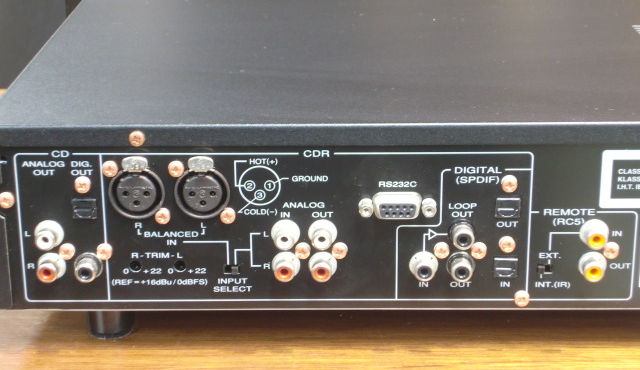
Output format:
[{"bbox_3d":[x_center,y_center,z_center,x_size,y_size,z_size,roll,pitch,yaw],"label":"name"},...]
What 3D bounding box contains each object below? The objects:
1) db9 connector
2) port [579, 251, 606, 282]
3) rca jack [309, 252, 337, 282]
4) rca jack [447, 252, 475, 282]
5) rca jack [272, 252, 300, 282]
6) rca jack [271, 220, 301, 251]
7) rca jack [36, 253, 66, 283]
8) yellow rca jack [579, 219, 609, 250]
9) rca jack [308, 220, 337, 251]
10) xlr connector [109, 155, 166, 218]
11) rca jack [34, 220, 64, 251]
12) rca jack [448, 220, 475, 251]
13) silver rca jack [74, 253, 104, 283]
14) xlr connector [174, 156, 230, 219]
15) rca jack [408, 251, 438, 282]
[{"bbox_3d":[0.031,0.009,0.578,0.020,0.010,0.006,0,20,0],"label":"db9 connector"},{"bbox_3d":[0.110,0.033,0.585,0.012,0.012,0.009,0,20,0],"label":"port"},{"bbox_3d":[0.001,0.034,0.592,0.012,0.012,0.009,0,19,1],"label":"rca jack"},{"bbox_3d":[0.057,0.034,0.591,0.012,0.012,0.009,0,19,1],"label":"rca jack"},{"bbox_3d":[-0.014,0.034,0.592,0.012,0.012,0.009,0,19,1],"label":"rca jack"},{"bbox_3d":[-0.014,0.021,0.587,0.012,0.012,0.009,0,19,1],"label":"rca jack"},{"bbox_3d":[-0.108,0.034,0.587,0.012,0.012,0.009,0,20,0],"label":"rca jack"},{"bbox_3d":[0.110,0.020,0.580,0.012,0.012,0.009,0,20,0],"label":"yellow rca jack"},{"bbox_3d":[0.001,0.021,0.587,0.012,0.012,0.009,0,19,1],"label":"rca jack"},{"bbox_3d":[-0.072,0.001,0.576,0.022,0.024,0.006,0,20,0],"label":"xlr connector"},{"bbox_3d":[-0.108,0.021,0.582,0.012,0.012,0.009,0,20,0],"label":"rca jack"},{"bbox_3d":[0.057,0.021,0.586,0.011,0.011,0.009,0,19,1],"label":"rca jack"},{"bbox_3d":[-0.094,0.035,0.593,0.012,0.012,0.009,0,19,1],"label":"silver rca jack"},{"bbox_3d":[-0.046,0.001,0.576,0.022,0.024,0.006,0,20,0],"label":"xlr connector"},{"bbox_3d":[0.042,0.034,0.591,0.012,0.012,0.009,0,19,1],"label":"rca jack"}]

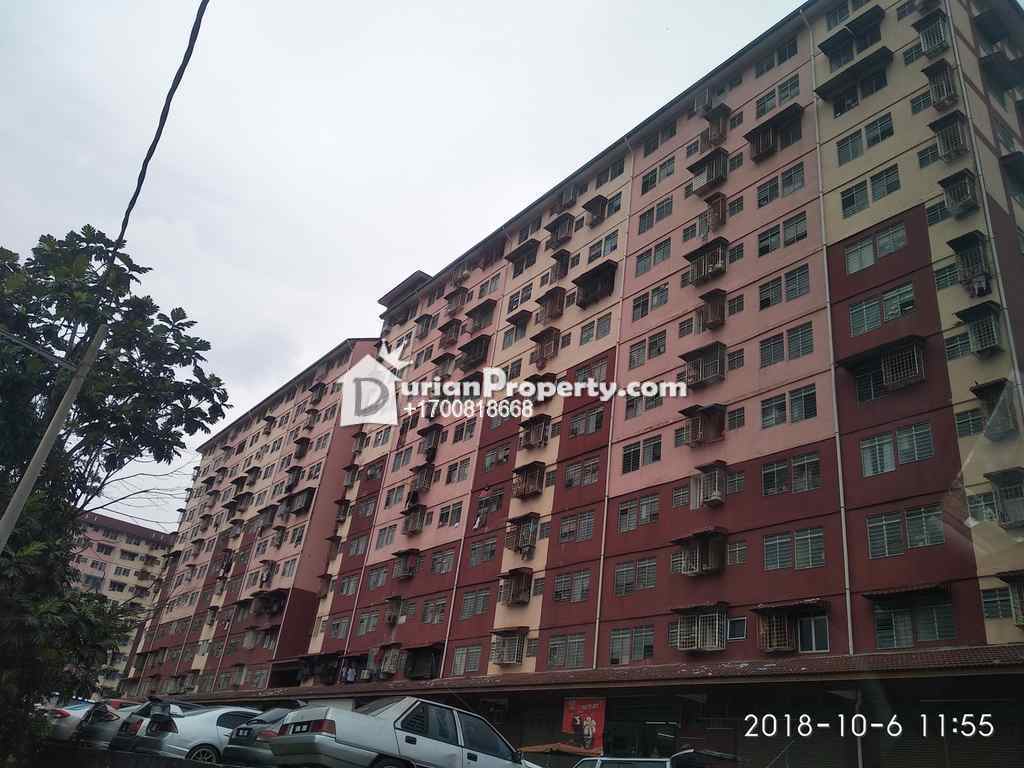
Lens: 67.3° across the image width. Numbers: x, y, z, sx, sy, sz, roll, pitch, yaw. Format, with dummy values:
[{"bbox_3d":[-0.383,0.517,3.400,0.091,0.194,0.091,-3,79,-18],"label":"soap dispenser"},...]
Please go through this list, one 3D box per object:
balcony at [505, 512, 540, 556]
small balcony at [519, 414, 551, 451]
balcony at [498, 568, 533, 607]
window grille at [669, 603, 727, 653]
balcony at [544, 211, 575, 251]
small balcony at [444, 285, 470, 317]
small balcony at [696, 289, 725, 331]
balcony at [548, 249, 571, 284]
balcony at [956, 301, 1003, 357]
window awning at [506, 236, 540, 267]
[{"bbox_3d":[0.470,7.513,38.539,0.627,1.685,2.062,25,-32,-29],"label":"balcony"},{"bbox_3d":[1.236,2.668,42.169,0.652,1.629,1.864,26,-32,-29],"label":"small balcony"},{"bbox_3d":[0.135,10.116,38.401,0.636,1.680,1.820,25,-32,-29],"label":"balcony"},{"bbox_3d":[6.653,8.768,27.652,0.598,1.515,2.193,25,-32,-29],"label":"window grille"},{"bbox_3d":[2.950,-9.576,48.792,0.720,1.708,2.156,25,-32,-29],"label":"balcony"},{"bbox_3d":[-4.181,-6.072,57.106,0.680,1.800,2.150,26,-33,-30],"label":"small balcony"},{"bbox_3d":[8.703,-3.250,33.460,0.704,1.443,1.003,25,-32,-29],"label":"small balcony"},{"bbox_3d":[2.935,-7.272,46.871,0.680,1.750,1.150,26,-33,-30],"label":"balcony"},{"bbox_3d":[14.662,-1.697,24.077,0.692,1.484,1.036,25,-32,-29],"label":"balcony"},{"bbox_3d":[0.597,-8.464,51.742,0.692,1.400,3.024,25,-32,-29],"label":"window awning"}]

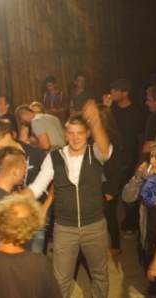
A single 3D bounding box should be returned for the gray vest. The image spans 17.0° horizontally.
[{"bbox_3d":[-0.004,0.260,3.720,0.390,0.580,0.260,-2,16,2],"label":"gray vest"}]

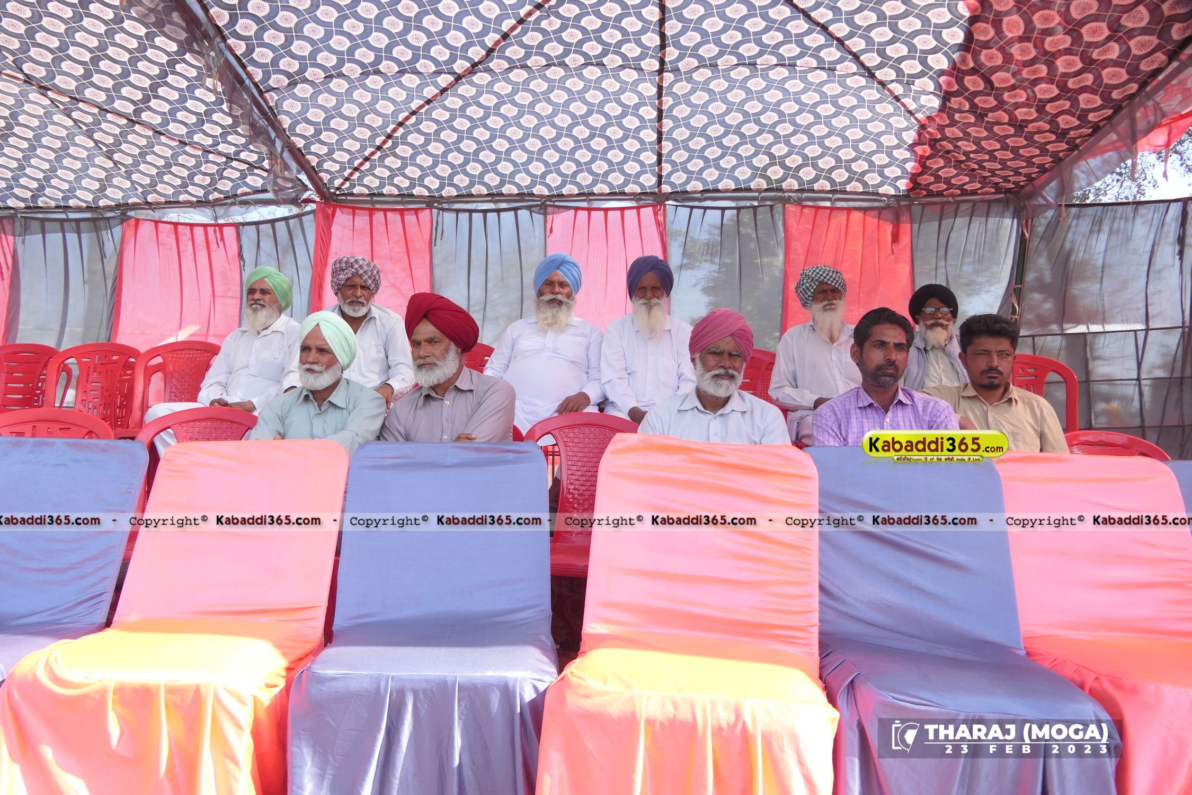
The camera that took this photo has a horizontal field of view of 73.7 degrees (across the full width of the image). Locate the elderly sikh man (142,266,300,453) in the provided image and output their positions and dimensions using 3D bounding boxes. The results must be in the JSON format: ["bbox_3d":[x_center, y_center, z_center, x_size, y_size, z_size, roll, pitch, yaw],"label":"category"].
[{"bbox_3d":[-1.570,-0.030,3.490,0.550,1.210,0.740,0,-3,8],"label":"elderly sikh man"}]

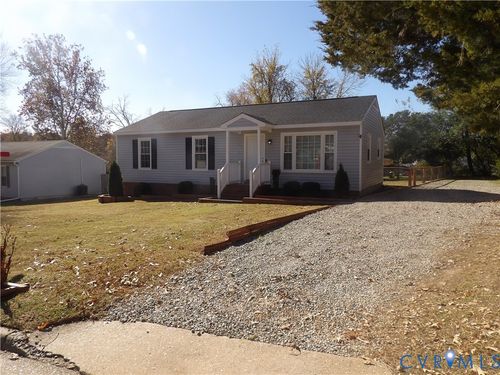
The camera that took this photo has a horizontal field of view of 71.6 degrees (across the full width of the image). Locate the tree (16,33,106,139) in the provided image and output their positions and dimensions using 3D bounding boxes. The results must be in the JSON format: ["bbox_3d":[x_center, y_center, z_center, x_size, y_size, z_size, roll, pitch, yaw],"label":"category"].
[{"bbox_3d":[-18.341,-7.406,34.515,7.814,15.160,7.814,0,5,0],"label":"tree"}]

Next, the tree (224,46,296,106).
[{"bbox_3d":[1.082,-7.605,36.505,7.680,14.067,7.680,0,5,0],"label":"tree"}]

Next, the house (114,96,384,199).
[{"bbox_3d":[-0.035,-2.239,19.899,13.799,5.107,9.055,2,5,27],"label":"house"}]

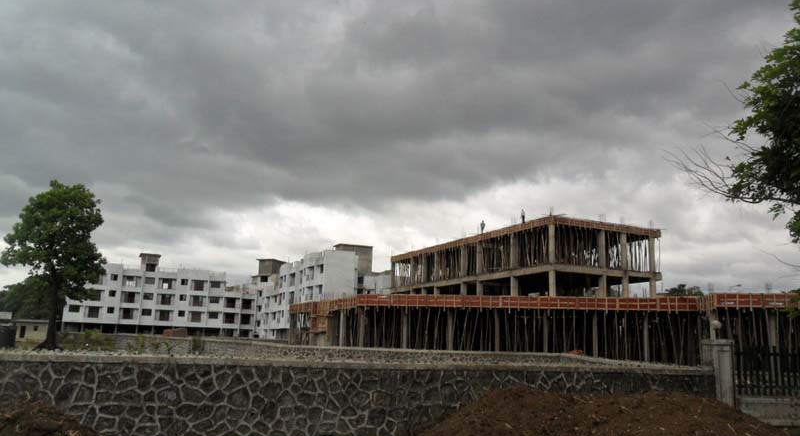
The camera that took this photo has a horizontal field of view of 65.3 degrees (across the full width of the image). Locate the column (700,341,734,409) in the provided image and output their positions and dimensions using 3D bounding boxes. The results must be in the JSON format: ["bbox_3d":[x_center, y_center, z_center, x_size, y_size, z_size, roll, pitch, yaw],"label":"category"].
[{"bbox_3d":[5.872,2.943,11.445,0.400,1.400,0.400,3,-11,-5],"label":"column"}]

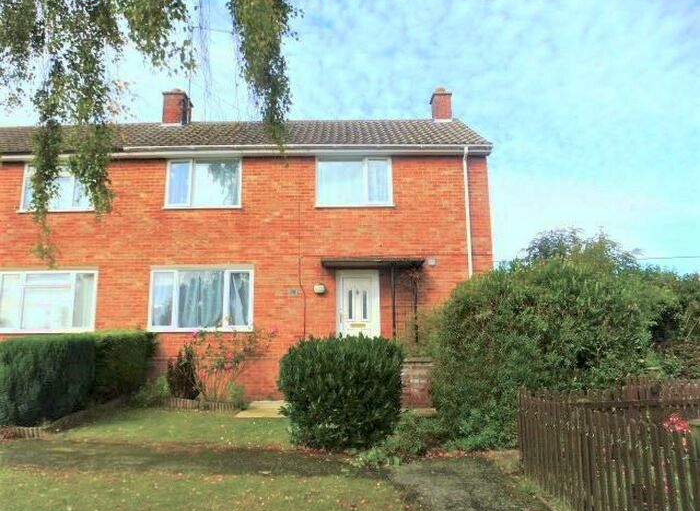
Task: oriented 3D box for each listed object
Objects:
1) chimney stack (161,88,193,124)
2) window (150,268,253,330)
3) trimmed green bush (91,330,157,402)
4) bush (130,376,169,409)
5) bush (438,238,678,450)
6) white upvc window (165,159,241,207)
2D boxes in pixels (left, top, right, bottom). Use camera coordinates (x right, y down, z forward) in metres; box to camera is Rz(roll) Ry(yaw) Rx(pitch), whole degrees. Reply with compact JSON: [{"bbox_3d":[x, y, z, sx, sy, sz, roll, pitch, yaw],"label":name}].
[{"bbox_3d":[-5.107,-4.332,14.479,0.630,1.210,0.750,0,-9,1],"label":"chimney stack"},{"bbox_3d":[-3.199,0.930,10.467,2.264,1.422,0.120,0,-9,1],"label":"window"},{"bbox_3d":[-4.217,2.129,9.189,1.150,1.384,1.250,0,-9,1],"label":"trimmed green bush"},{"bbox_3d":[-3.813,2.607,9.256,0.727,0.620,0.650,0,-9,1],"label":"bush"},{"bbox_3d":[2.854,1.235,7.406,3.150,2.692,2.300,0,-9,1],"label":"bush"},{"bbox_3d":[-3.270,-1.600,10.887,1.724,1.138,0.120,0,-9,1],"label":"white upvc window"}]

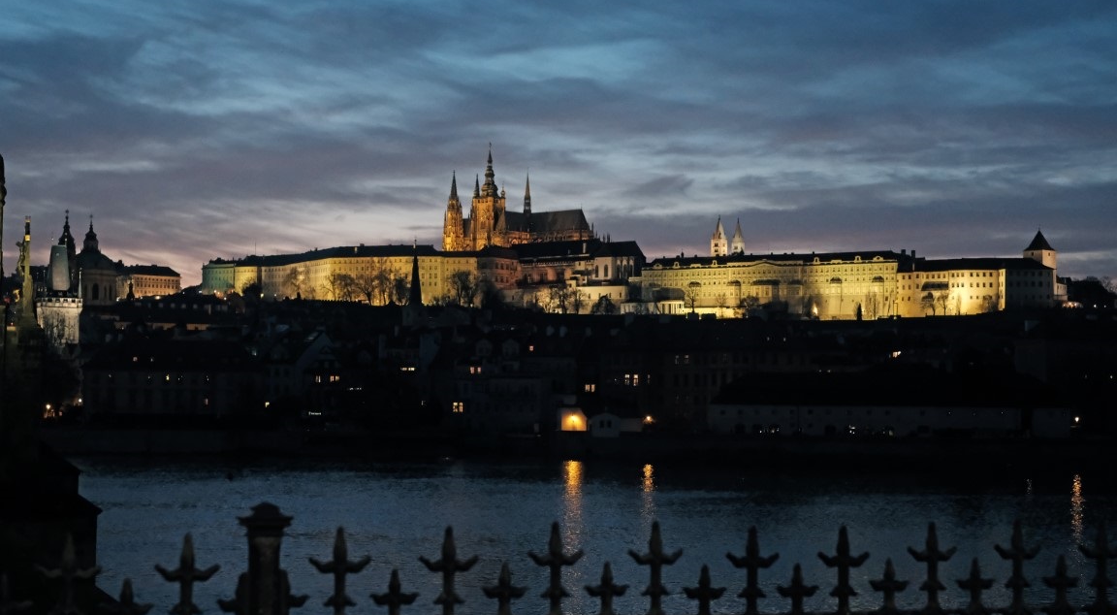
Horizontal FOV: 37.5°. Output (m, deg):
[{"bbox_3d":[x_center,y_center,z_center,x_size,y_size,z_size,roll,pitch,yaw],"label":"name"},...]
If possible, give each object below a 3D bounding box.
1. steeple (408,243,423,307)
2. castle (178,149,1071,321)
[{"bbox_3d":[-55.664,-12.882,641.806,5.500,25.430,5.500,0,-3,-5],"label":"steeple"},{"bbox_3d":[30.000,-45.764,1004.300,555.000,119.000,125.000,-2,-4,31],"label":"castle"}]

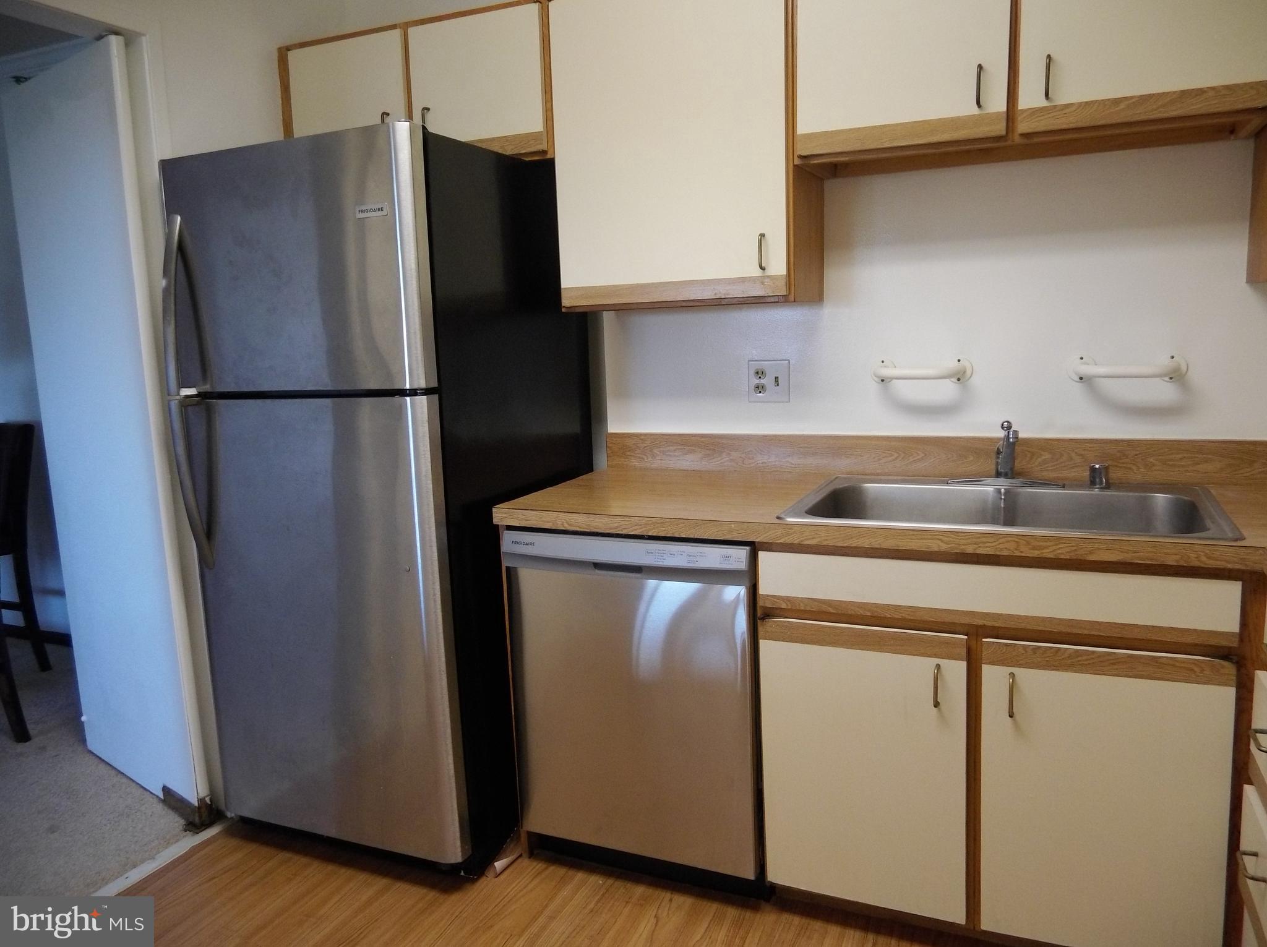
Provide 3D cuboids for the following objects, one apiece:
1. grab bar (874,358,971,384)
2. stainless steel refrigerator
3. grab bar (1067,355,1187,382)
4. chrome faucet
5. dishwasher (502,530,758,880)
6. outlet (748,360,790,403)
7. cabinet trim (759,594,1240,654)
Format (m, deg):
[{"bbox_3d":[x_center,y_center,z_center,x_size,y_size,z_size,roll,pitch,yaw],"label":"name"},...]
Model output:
[{"bbox_3d":[0.705,-0.250,2.253,0.244,0.062,0.075,2,10,25],"label":"grab bar"},{"bbox_3d":[-0.632,0.059,2.576,0.757,1.769,0.840,1,10,24],"label":"stainless steel refrigerator"},{"bbox_3d":[1.114,-0.234,2.062,0.244,0.062,0.075,2,10,25],"label":"grab bar"},{"bbox_3d":[0.851,-0.044,2.078,0.049,0.145,0.190,0,9,17],"label":"chrome faucet"},{"bbox_3d":[0.106,0.506,2.363,0.607,0.823,0.600,2,10,25],"label":"dishwasher"},{"bbox_3d":[0.364,-0.246,2.454,0.115,0.115,0.009,2,10,25],"label":"outlet"},{"bbox_3d":[0.654,0.282,1.749,0.851,0.042,0.022,2,10,25],"label":"cabinet trim"}]

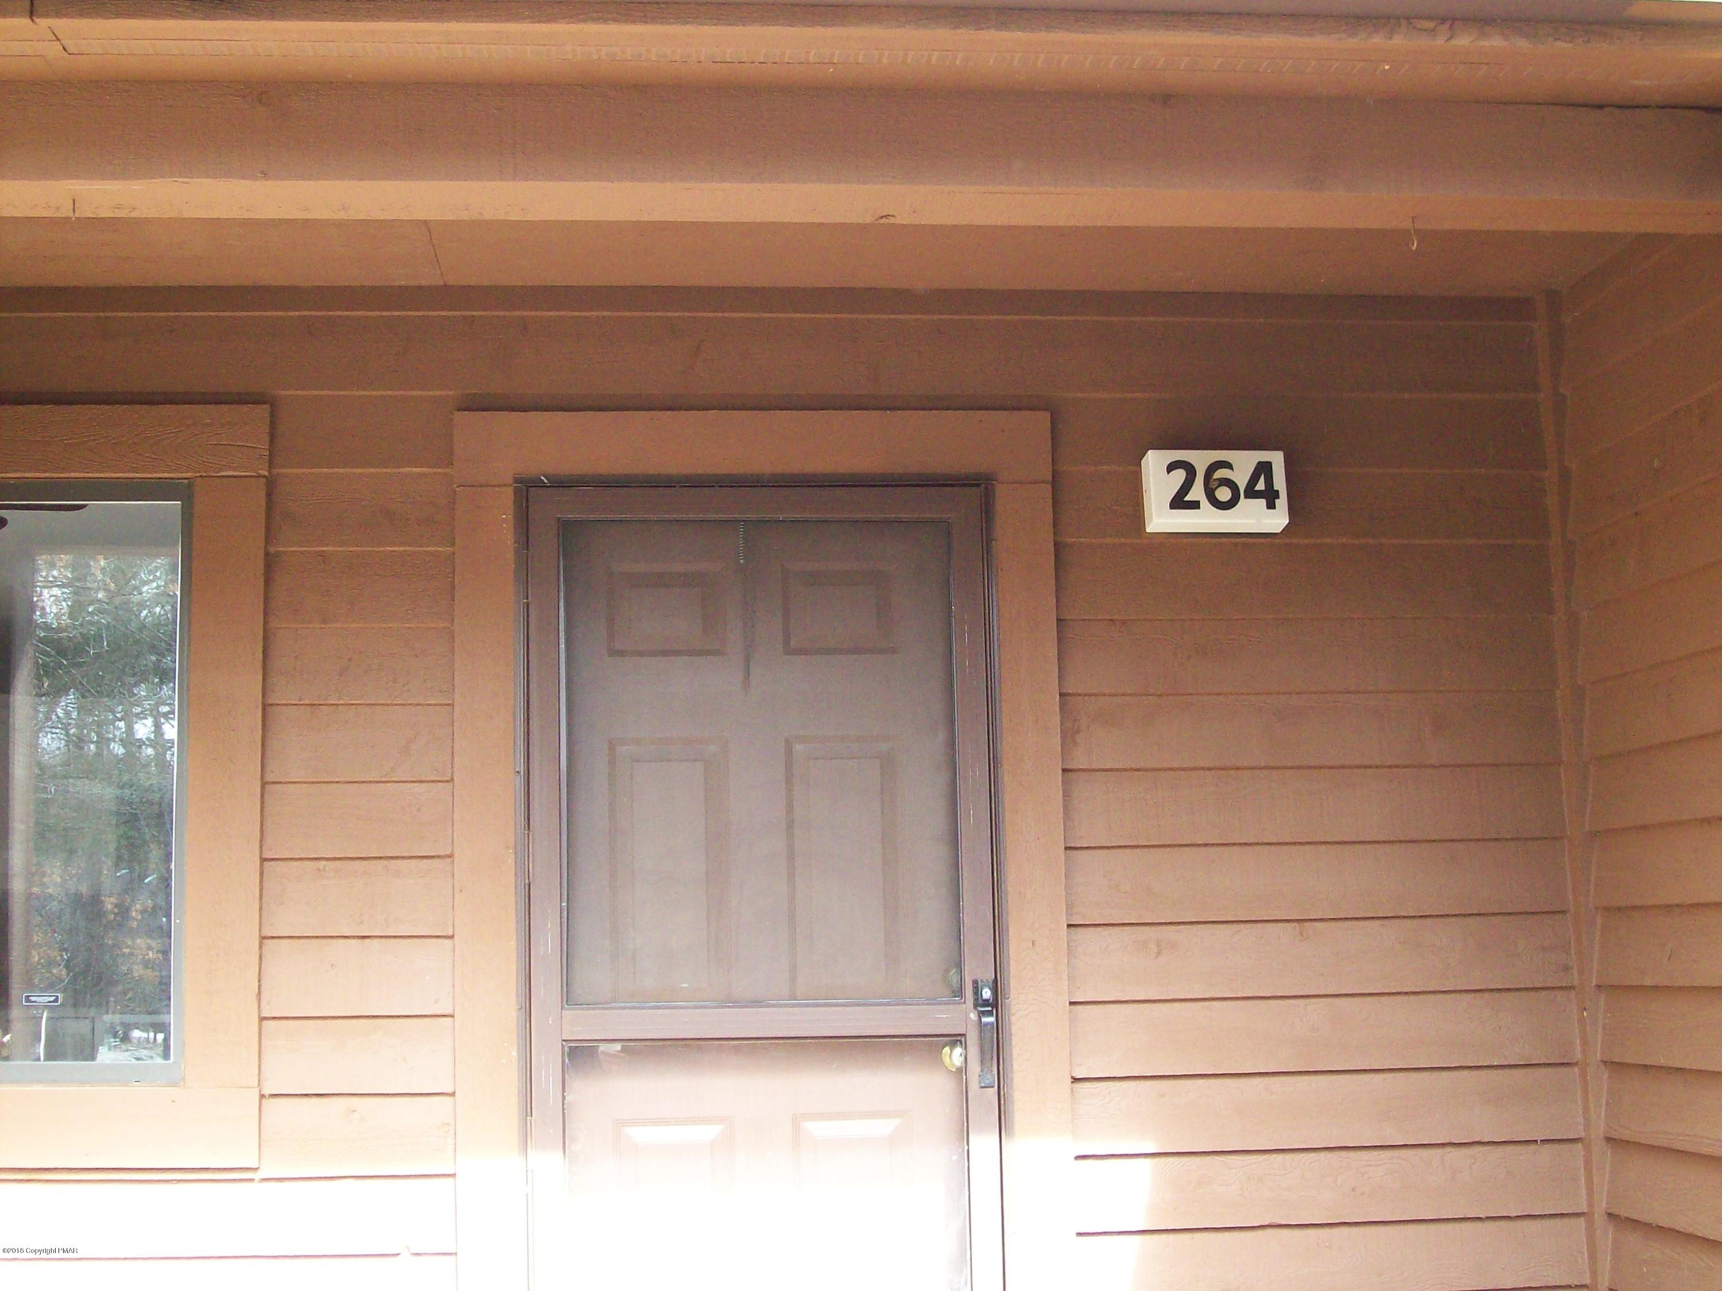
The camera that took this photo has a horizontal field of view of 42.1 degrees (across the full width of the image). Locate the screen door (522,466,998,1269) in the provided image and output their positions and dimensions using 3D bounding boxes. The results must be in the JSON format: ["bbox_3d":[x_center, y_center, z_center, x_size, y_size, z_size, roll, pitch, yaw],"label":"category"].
[{"bbox_3d":[-0.183,0.703,4.301,0.889,2.039,0.045,0,-7,-6],"label":"screen door"}]

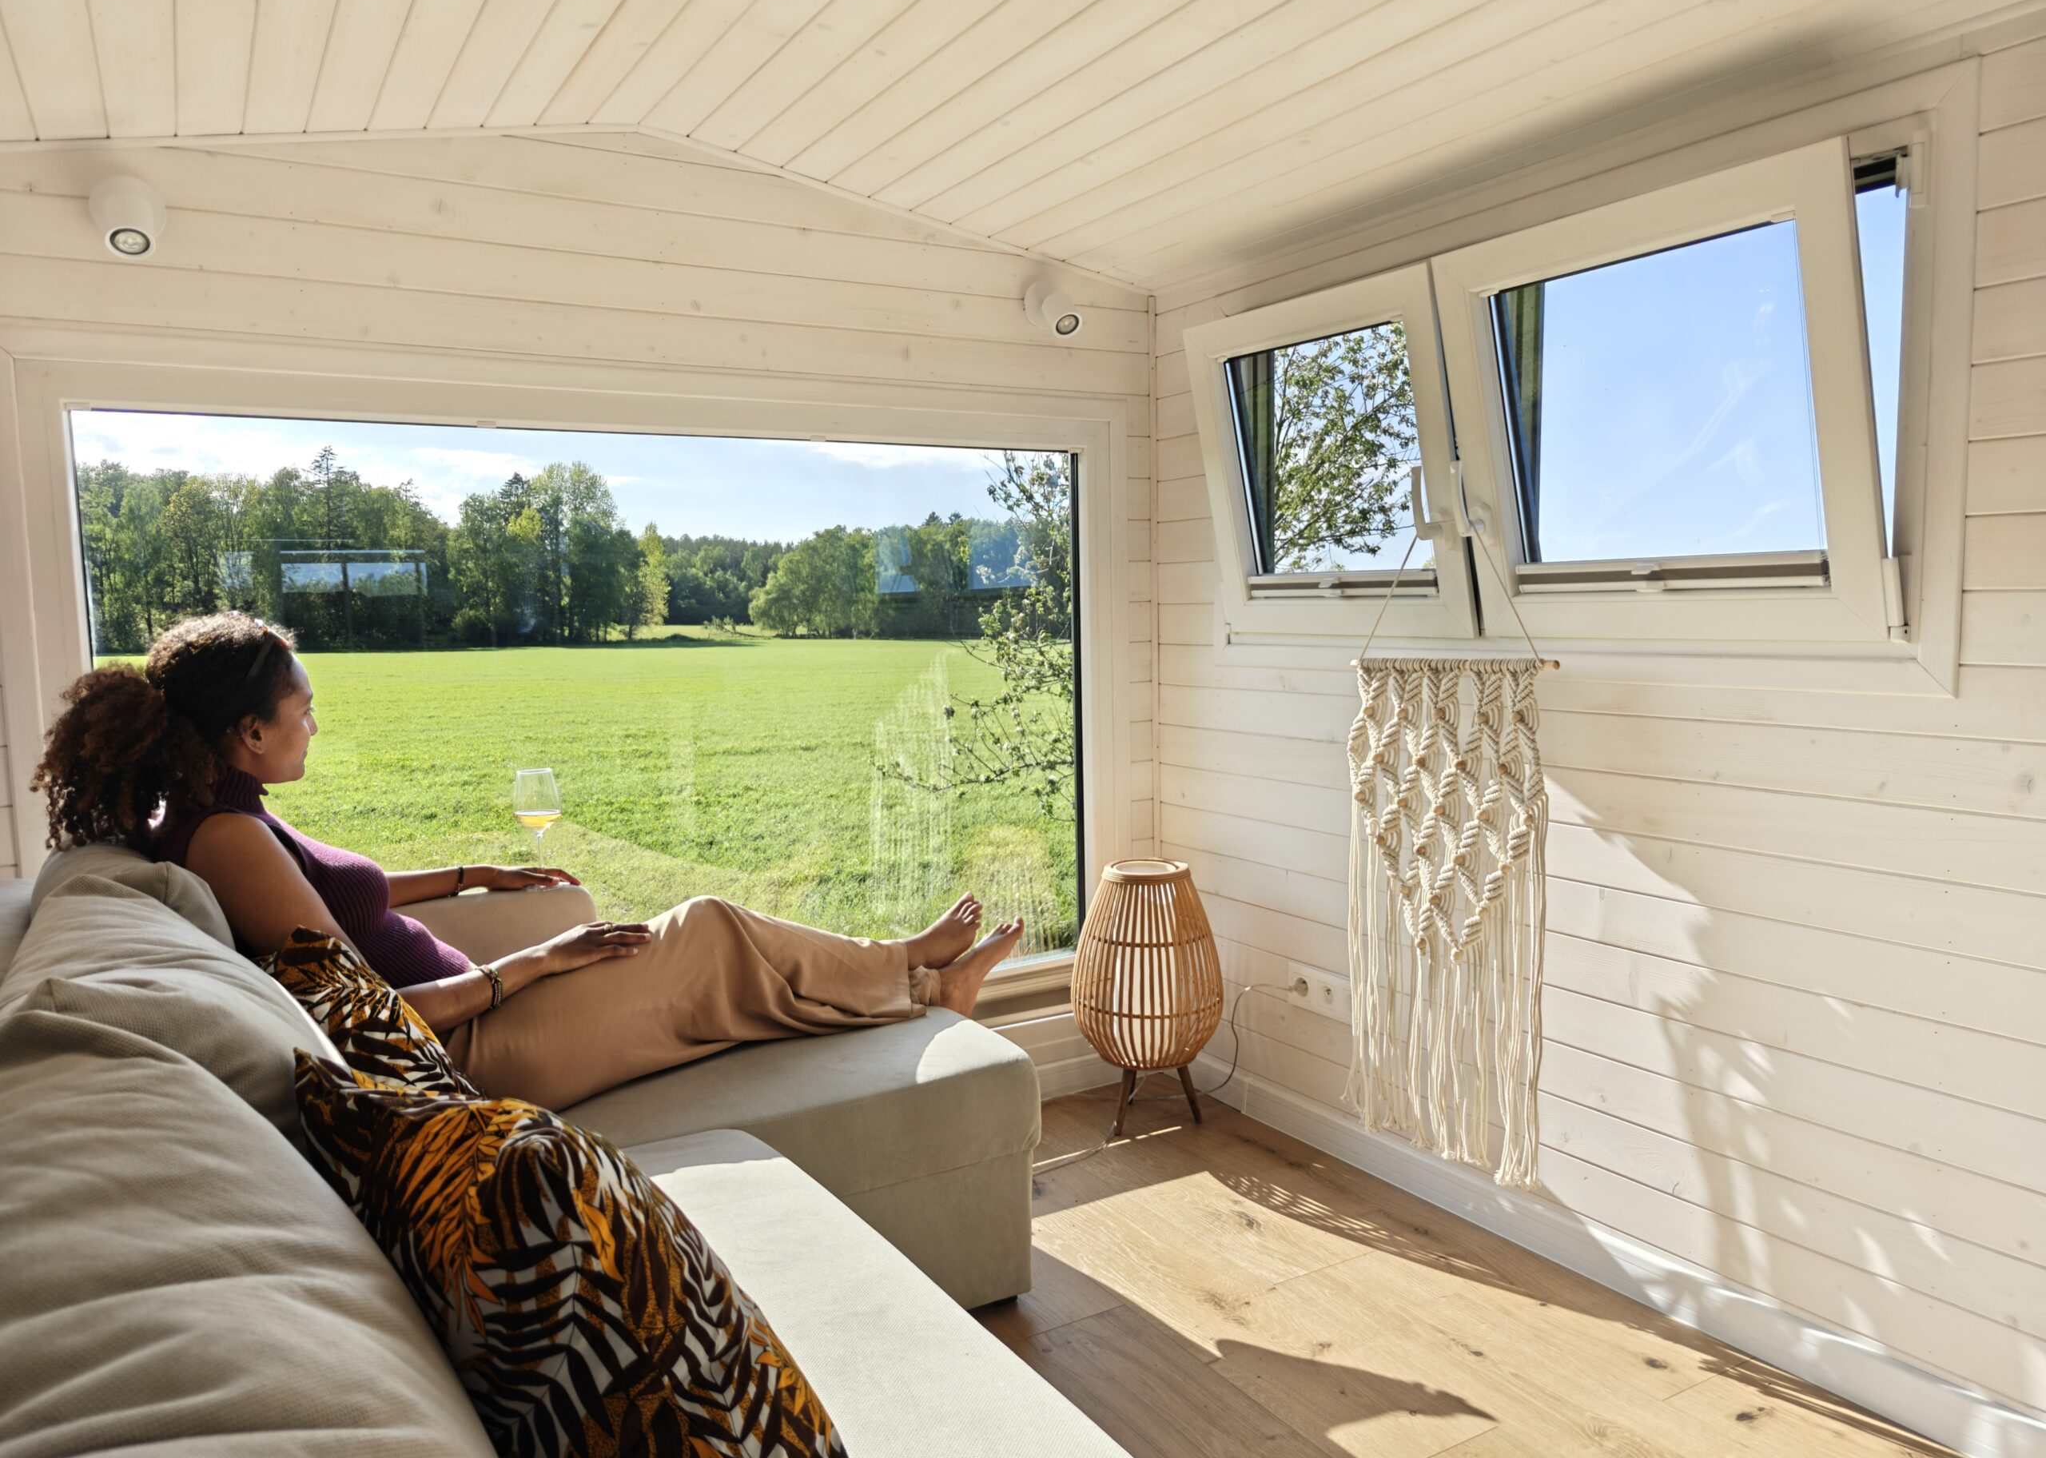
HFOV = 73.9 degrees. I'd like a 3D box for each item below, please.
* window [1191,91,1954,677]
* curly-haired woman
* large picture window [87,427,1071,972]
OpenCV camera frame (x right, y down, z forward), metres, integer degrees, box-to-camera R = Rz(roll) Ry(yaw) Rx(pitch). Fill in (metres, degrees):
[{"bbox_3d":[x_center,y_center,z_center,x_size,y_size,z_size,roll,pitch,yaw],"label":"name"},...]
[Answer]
[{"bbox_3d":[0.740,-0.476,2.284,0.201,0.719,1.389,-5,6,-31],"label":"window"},{"bbox_3d":[-0.650,0.174,2.168,1.455,0.730,0.449,-5,6,-31],"label":"curly-haired woman"},{"bbox_3d":[-0.655,0.015,2.593,1.829,1.127,0.081,-5,6,-31],"label":"large picture window"}]

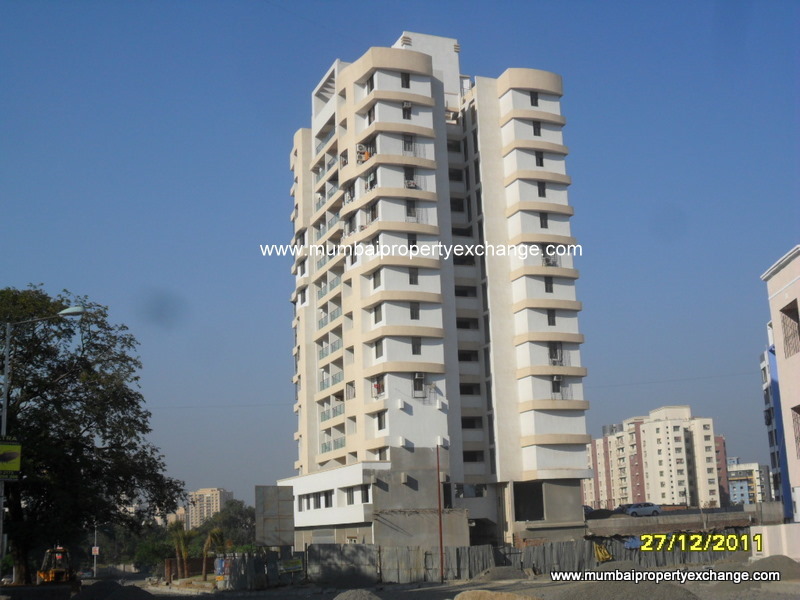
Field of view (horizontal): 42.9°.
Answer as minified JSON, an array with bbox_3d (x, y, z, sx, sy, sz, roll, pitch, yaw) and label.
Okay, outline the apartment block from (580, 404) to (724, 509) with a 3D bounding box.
[{"bbox_3d":[74.486,48.967,307.485,21.500,29.547,50.000,0,-13,-7],"label":"apartment block"}]

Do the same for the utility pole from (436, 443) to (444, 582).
[{"bbox_3d":[2.784,14.910,71.057,0.150,9.429,0.150,-2,-13,0],"label":"utility pole"}]

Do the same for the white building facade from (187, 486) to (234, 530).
[{"bbox_3d":[-188.465,215.526,1017.714,34.000,50.949,27.000,-5,-13,15],"label":"white building facade"}]

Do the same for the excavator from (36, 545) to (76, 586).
[{"bbox_3d":[-29.219,22.695,86.500,2.300,3.000,5.600,5,-15,-27],"label":"excavator"}]

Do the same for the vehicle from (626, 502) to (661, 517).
[{"bbox_3d":[28.734,24.758,120.000,4.150,1.500,1.680,-2,-13,2],"label":"vehicle"}]

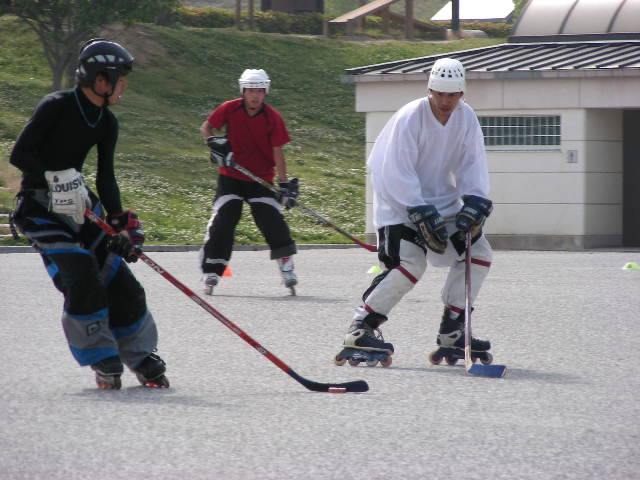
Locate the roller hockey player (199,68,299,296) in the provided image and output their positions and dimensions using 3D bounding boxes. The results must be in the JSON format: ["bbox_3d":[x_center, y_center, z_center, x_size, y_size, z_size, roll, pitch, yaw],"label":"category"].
[{"bbox_3d":[-0.525,-0.425,36.800,0.750,1.690,0.520,0,1,-5],"label":"roller hockey player"}]

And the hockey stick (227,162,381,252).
[{"bbox_3d":[-0.097,-0.273,36.325,1.581,0.176,0.060,33,41,22],"label":"hockey stick"}]

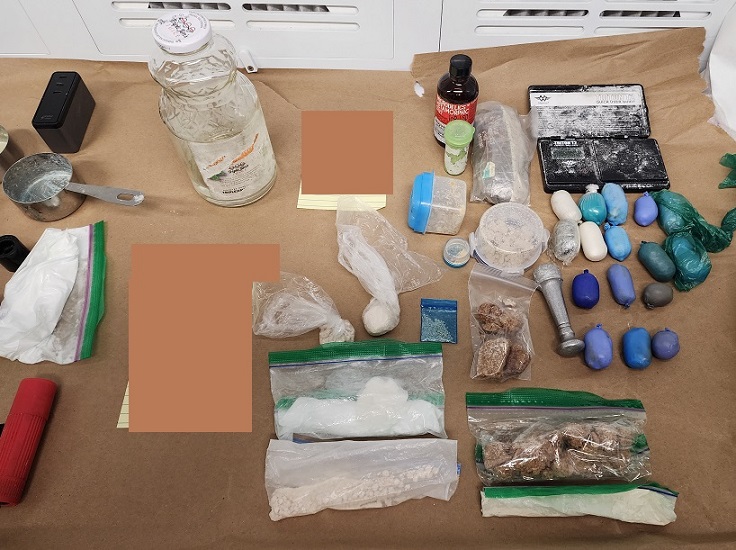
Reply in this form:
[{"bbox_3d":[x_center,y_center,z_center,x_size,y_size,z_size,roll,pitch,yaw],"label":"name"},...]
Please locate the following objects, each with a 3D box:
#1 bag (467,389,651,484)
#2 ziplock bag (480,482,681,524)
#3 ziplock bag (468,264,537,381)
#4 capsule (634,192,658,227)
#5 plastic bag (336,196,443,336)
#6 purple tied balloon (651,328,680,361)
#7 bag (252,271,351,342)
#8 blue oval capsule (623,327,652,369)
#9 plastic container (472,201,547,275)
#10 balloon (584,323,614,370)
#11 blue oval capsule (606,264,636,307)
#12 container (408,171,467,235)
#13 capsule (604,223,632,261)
[{"bbox_3d":[0.166,0.143,0.429,0.152,0.027,0.071,0,57,2],"label":"bag"},{"bbox_3d":[0.172,0.190,0.404,0.156,0.018,0.032,1,57,3],"label":"ziplock bag"},{"bbox_3d":[0.132,0.044,0.480,0.068,0.025,0.126,9,59,7],"label":"ziplock bag"},{"bbox_3d":[0.313,-0.073,0.549,0.024,0.024,0.044,13,59,10],"label":"capsule"},{"bbox_3d":[0.019,-0.026,0.522,0.104,0.034,0.185,-11,58,-5],"label":"plastic bag"},{"bbox_3d":[0.282,0.066,0.461,0.025,0.025,0.031,15,60,11],"label":"purple tied balloon"},{"bbox_3d":[-0.067,0.029,0.493,0.117,0.028,0.078,7,58,6],"label":"bag"},{"bbox_3d":[0.262,0.071,0.475,0.022,0.021,0.042,11,58,9],"label":"blue oval capsule"},{"bbox_3d":[0.159,-0.044,0.546,0.087,0.033,0.087,-4,57,0],"label":"plastic container"},{"bbox_3d":[0.225,0.070,0.476,0.024,0.023,0.045,13,59,10],"label":"balloon"},{"bbox_3d":[0.259,0.010,0.498,0.024,0.024,0.048,1,58,2],"label":"blue oval capsule"},{"bbox_3d":[0.077,-0.083,0.563,0.059,0.051,0.053,5,58,6],"label":"container"},{"bbox_3d":[0.269,-0.034,0.525,0.025,0.025,0.045,6,58,5],"label":"capsule"}]

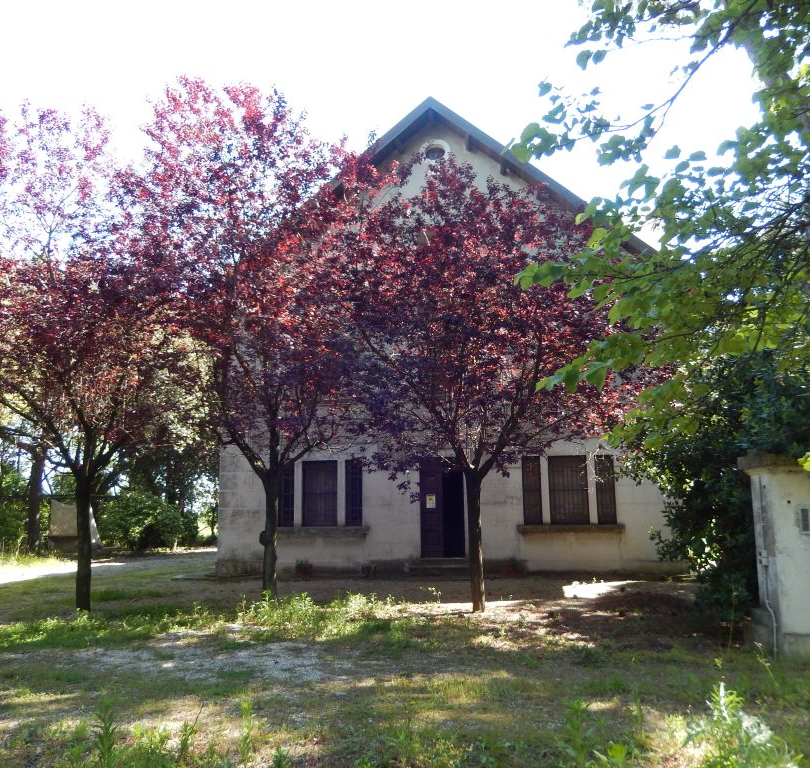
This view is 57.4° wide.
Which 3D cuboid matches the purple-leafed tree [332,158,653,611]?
[{"bbox_3d":[1.484,-0.129,12.281,5.262,7.482,4.999,-2,-9,8],"label":"purple-leafed tree"}]

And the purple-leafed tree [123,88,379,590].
[{"bbox_3d":[-2.808,-0.857,13.250,4.511,9.351,4.511,-2,-9,8],"label":"purple-leafed tree"}]

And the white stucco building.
[{"bbox_3d":[1.639,-0.487,24.206,12.200,12.040,12.500,-2,-9,8],"label":"white stucco building"}]

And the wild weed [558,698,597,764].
[{"bbox_3d":[1.103,2.238,4.773,0.250,0.395,0.240,-2,-9,8],"label":"wild weed"}]

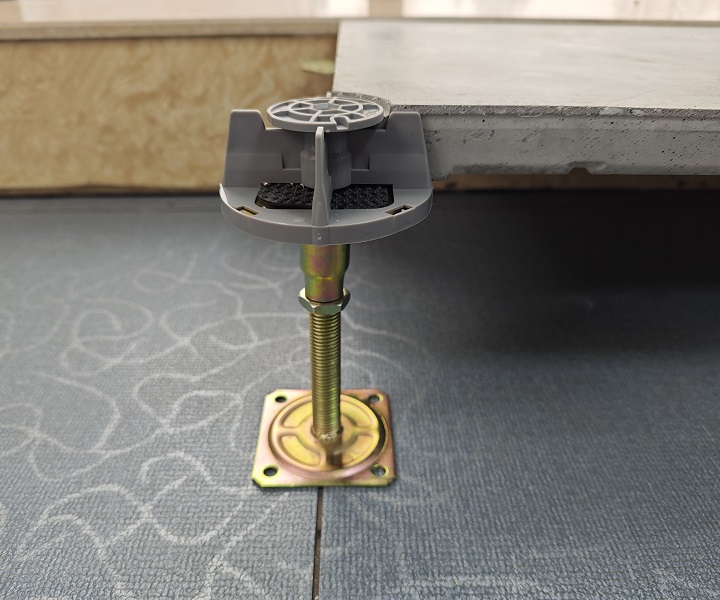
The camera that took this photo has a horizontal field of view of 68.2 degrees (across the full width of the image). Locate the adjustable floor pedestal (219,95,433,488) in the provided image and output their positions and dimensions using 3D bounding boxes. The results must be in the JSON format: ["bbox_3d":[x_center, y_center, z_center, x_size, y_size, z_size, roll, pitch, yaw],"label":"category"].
[{"bbox_3d":[-0.018,0.000,0.279,0.096,0.192,0.096,0,30,-2],"label":"adjustable floor pedestal"}]

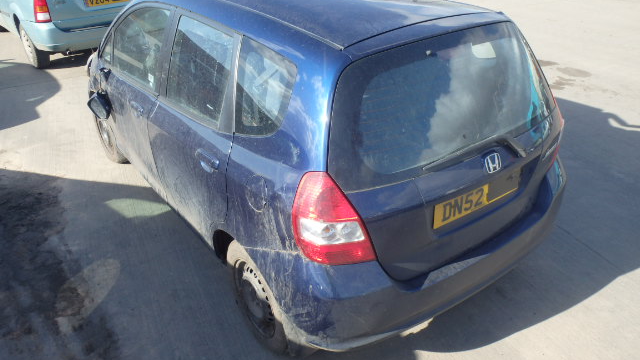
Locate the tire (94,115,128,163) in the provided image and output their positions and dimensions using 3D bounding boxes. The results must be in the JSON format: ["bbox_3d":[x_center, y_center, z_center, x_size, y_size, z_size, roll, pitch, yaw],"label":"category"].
[{"bbox_3d":[-1.660,-0.409,4.192,0.180,0.575,0.575,-20,34,-30],"label":"tire"}]

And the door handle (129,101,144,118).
[{"bbox_3d":[-1.055,-0.411,2.997,0.045,0.065,0.200,-20,34,-30],"label":"door handle"}]

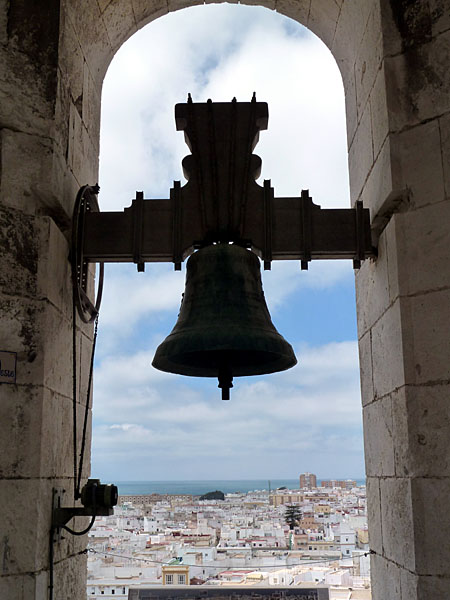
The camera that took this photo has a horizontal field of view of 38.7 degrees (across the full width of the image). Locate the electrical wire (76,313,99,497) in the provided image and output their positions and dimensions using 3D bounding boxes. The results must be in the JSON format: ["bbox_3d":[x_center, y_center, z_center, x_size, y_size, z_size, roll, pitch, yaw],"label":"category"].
[{"bbox_3d":[-0.975,0.699,4.607,0.030,1.372,0.030,0,-31,1],"label":"electrical wire"}]

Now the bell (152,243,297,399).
[{"bbox_3d":[0.004,0.153,4.526,0.999,1.056,0.999,-1,-16,1],"label":"bell"}]

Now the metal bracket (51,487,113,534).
[{"bbox_3d":[-0.926,1.386,4.198,0.374,0.320,0.220,-1,-16,1],"label":"metal bracket"}]

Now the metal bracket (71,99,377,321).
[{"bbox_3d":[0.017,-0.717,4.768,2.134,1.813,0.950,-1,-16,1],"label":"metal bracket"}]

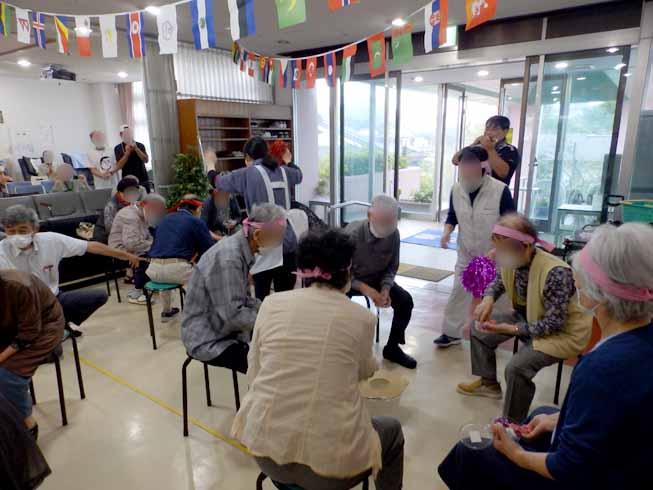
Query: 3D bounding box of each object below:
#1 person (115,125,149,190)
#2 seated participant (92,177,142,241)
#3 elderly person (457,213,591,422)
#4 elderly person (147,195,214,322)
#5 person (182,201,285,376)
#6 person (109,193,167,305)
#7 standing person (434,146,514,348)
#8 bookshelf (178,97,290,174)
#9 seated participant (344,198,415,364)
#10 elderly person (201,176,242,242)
[{"bbox_3d":[-2.988,-0.893,6.361,0.500,1.810,0.340,-6,14,-19],"label":"person"},{"bbox_3d":[-2.335,-0.171,4.706,0.660,1.170,0.480,11,18,39],"label":"seated participant"},{"bbox_3d":[1.086,0.401,2.312,0.720,1.110,0.520,-2,14,-7],"label":"elderly person"},{"bbox_3d":[-1.215,0.161,3.431,0.500,1.100,0.730,4,14,17],"label":"elderly person"},{"bbox_3d":[-0.489,0.394,2.306,0.700,1.160,0.500,-4,14,-15],"label":"person"},{"bbox_3d":[-1.831,0.025,4.065,0.680,1.080,0.480,-3,14,-10],"label":"person"},{"bbox_3d":[1.080,0.043,3.028,0.540,1.470,0.400,7,16,29],"label":"standing person"},{"bbox_3d":[-1.315,-1.062,6.345,0.400,2.110,1.760,11,18,41],"label":"bookshelf"},{"bbox_3d":[0.385,0.223,3.018,0.520,1.140,0.700,-3,14,-10],"label":"seated participant"},{"bbox_3d":[-1.097,-0.090,4.379,0.480,1.140,0.680,-3,14,-8],"label":"elderly person"}]

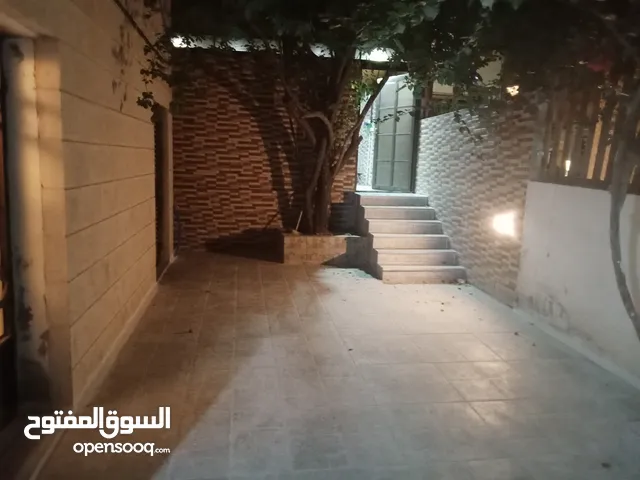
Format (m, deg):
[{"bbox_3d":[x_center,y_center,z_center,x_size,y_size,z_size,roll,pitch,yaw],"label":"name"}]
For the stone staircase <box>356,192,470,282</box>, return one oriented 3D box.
[{"bbox_3d":[1.185,-0.088,7.000,1.070,0.970,1.870,1,9,-8],"label":"stone staircase"}]

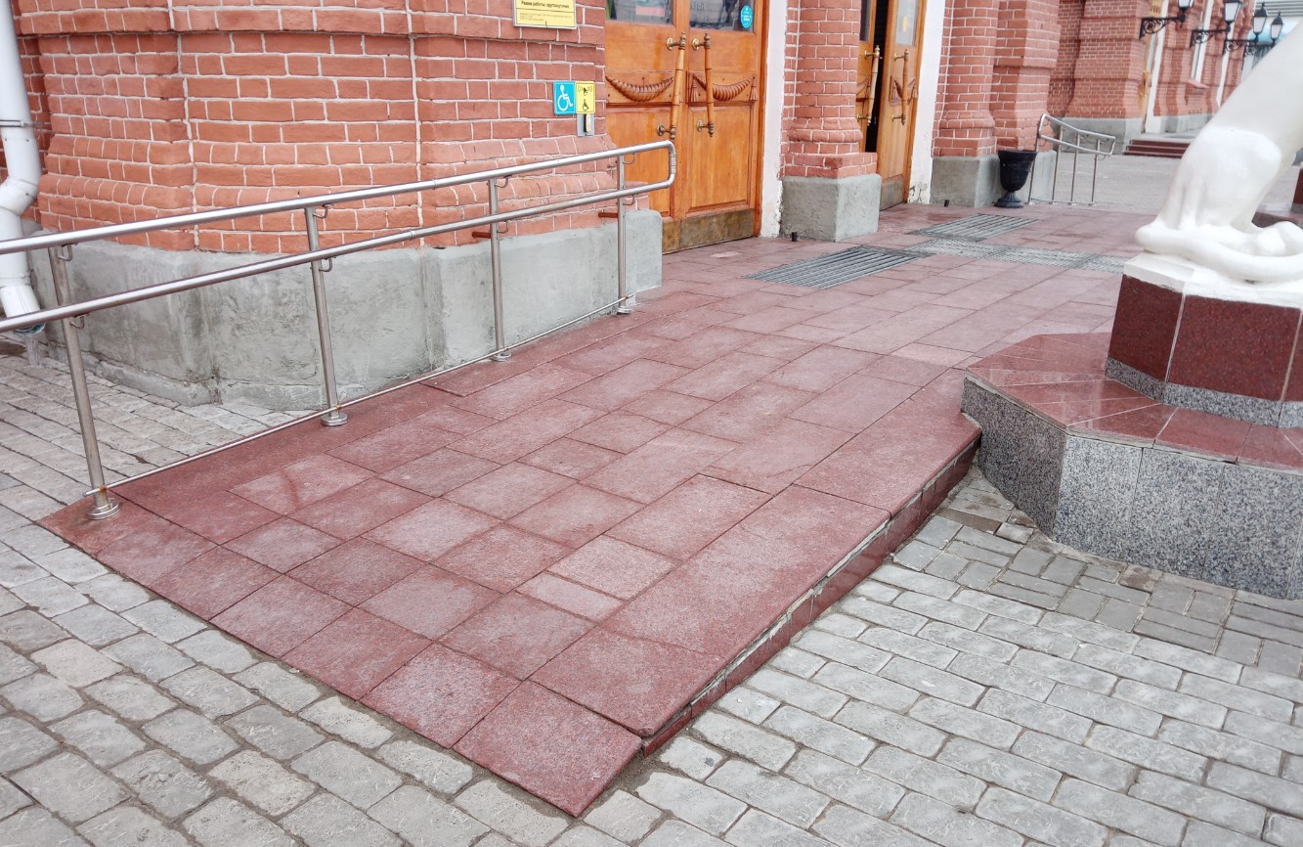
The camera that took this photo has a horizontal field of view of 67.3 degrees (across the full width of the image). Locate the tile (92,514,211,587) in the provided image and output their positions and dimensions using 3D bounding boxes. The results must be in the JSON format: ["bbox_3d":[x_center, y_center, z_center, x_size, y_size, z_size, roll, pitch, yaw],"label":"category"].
[{"bbox_3d":[-1.423,0.380,2.835,0.307,0.025,0.217,13,35,33],"label":"tile"}]

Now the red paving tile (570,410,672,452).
[{"bbox_3d":[-0.117,0.046,3.764,0.289,0.030,0.318,14,27,33],"label":"red paving tile"}]

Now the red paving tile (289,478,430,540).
[{"bbox_3d":[-0.895,0.275,3.091,0.306,0.030,0.327,13,27,35],"label":"red paving tile"}]

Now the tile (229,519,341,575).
[{"bbox_3d":[-1.058,0.356,2.825,0.293,0.025,0.219,13,26,33],"label":"tile"}]

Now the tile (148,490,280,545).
[{"bbox_3d":[-1.314,0.295,3.000,0.337,0.025,0.218,13,26,33],"label":"tile"}]

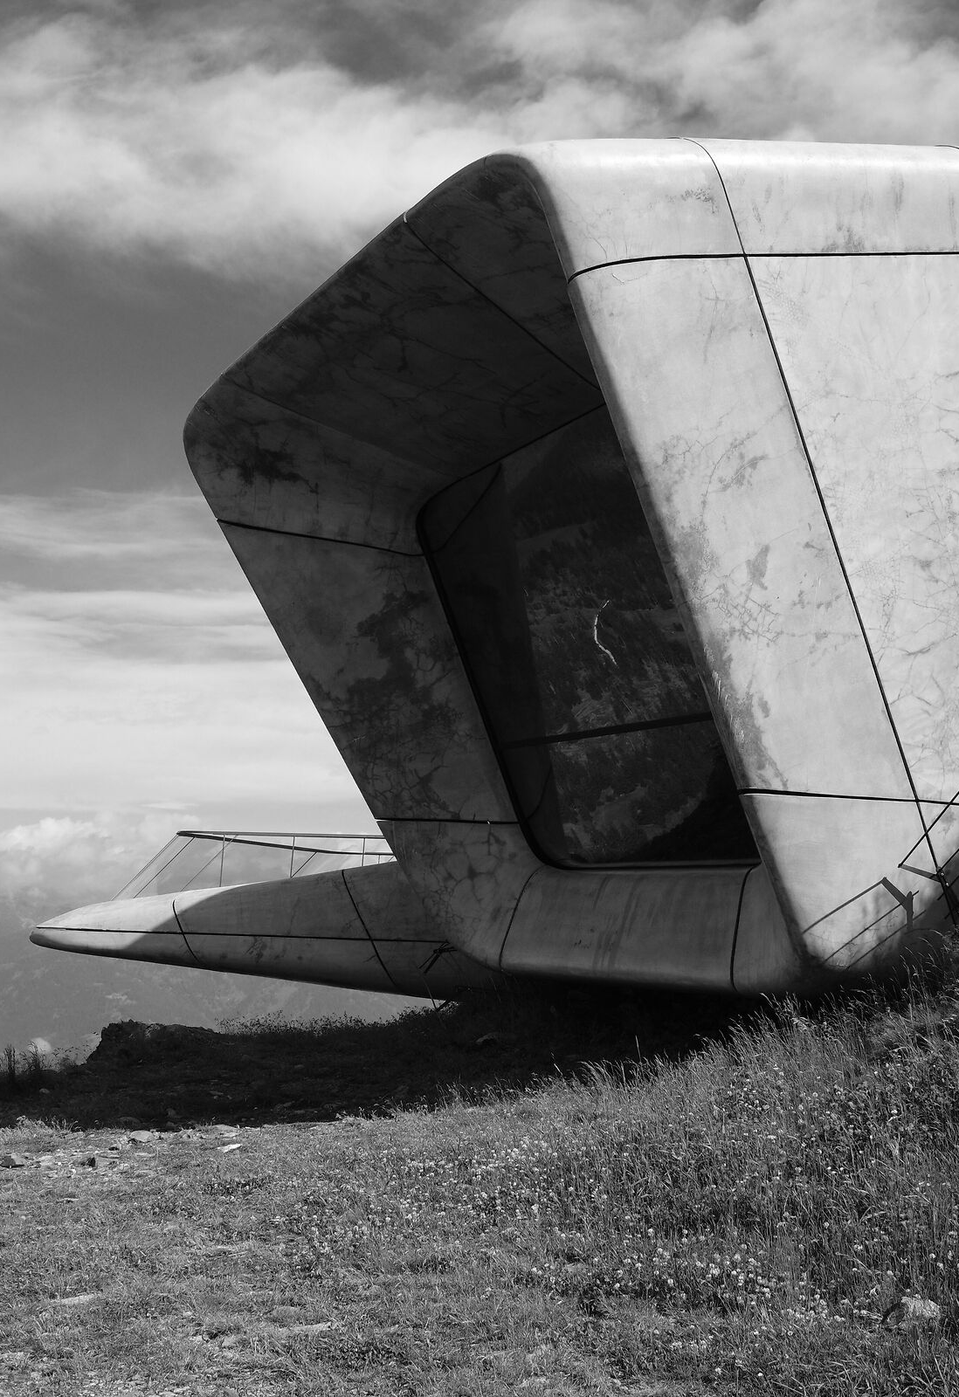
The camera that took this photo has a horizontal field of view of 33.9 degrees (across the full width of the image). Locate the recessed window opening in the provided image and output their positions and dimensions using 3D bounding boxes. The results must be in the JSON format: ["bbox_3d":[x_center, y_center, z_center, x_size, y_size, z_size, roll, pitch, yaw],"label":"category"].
[{"bbox_3d":[0.736,-0.292,13.039,0.500,3.675,3.528,-20,4,-29],"label":"recessed window opening"}]

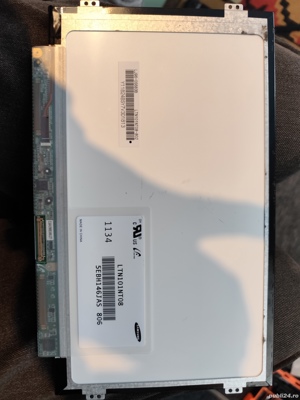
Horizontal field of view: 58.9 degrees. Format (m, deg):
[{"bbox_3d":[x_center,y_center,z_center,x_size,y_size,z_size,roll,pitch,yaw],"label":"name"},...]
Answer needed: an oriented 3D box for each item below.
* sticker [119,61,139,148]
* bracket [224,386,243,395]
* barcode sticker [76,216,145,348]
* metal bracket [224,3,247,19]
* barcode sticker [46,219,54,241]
[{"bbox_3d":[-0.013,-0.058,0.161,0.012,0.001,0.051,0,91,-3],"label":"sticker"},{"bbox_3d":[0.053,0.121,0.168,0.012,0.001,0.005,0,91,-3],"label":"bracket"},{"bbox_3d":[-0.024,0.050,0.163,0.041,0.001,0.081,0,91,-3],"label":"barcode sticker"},{"bbox_3d":[0.053,-0.116,0.163,0.015,0.001,0.009,0,91,-3],"label":"metal bracket"},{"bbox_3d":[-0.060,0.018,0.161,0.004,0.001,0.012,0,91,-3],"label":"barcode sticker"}]

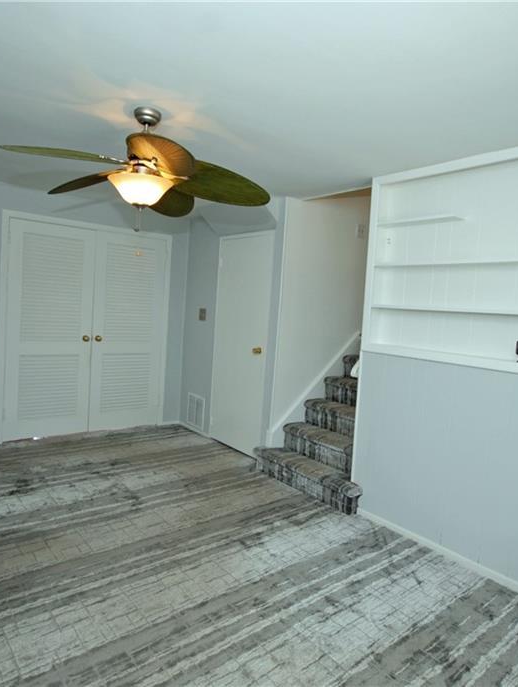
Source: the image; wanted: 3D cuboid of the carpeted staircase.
[{"bbox_3d":[0.810,0.593,3.685,1.322,1.108,1.081,0,5,-42],"label":"carpeted staircase"}]

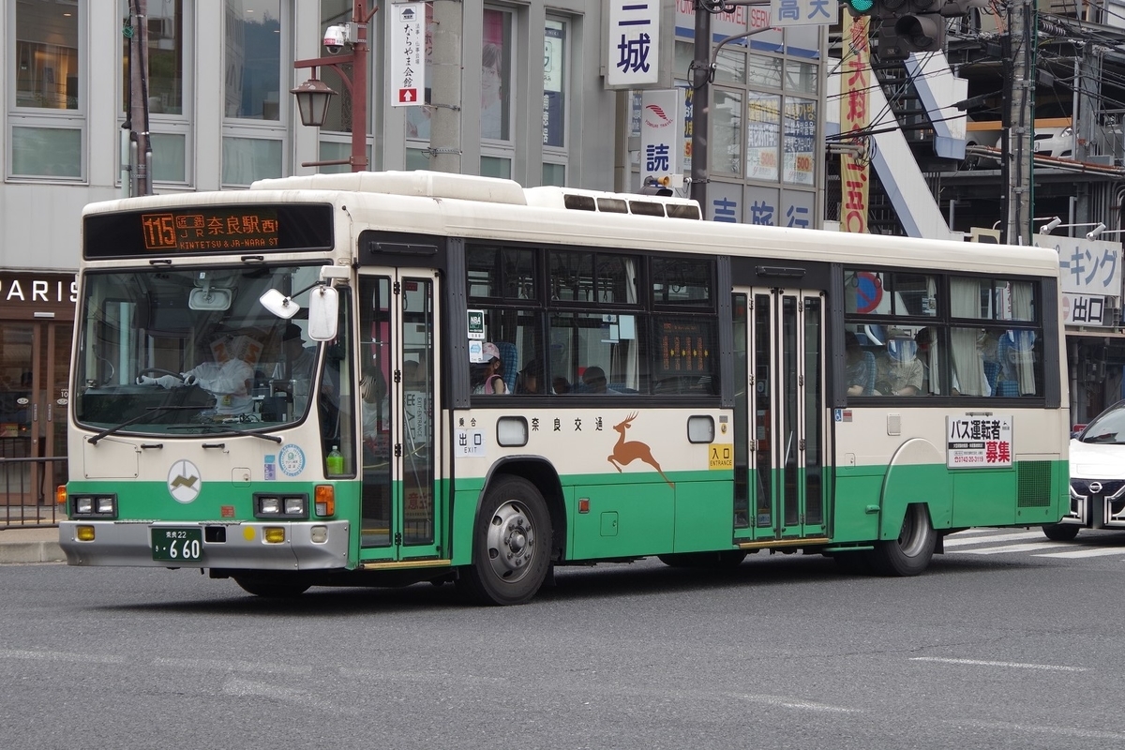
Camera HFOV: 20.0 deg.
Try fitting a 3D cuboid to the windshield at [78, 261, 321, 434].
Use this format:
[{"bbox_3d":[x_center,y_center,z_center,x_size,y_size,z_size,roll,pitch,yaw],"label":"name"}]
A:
[{"bbox_3d":[-2.545,-0.174,22.142,2.250,1.200,0.250,0,-4,37],"label":"windshield"}]

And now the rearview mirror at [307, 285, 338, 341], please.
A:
[{"bbox_3d":[-1.603,-0.409,21.250,0.210,0.370,0.080,1,0,7],"label":"rearview mirror"}]

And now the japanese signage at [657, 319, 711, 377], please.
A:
[{"bbox_3d":[0.947,-0.208,24.862,0.060,0.450,0.750,0,0,37],"label":"japanese signage"}]

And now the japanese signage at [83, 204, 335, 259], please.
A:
[{"bbox_3d":[-2.521,-0.984,22.169,2.300,0.340,0.120,0,0,37],"label":"japanese signage"}]

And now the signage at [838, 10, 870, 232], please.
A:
[{"bbox_3d":[4.902,-4.036,53.500,0.540,4.200,0.060,0,0,14],"label":"signage"}]

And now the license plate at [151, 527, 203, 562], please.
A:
[{"bbox_3d":[-2.658,1.175,22.000,0.440,0.220,0.020,0,0,35],"label":"license plate"}]

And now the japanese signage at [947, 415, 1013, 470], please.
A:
[{"bbox_3d":[3.734,0.598,28.526,0.040,0.475,1.230,0,0,37],"label":"japanese signage"}]

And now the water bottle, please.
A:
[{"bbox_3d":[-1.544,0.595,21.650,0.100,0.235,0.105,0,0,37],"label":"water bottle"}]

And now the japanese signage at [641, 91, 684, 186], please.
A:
[{"bbox_3d":[1.294,-2.570,42.100,0.570,2.350,0.200,0,0,30],"label":"japanese signage"}]

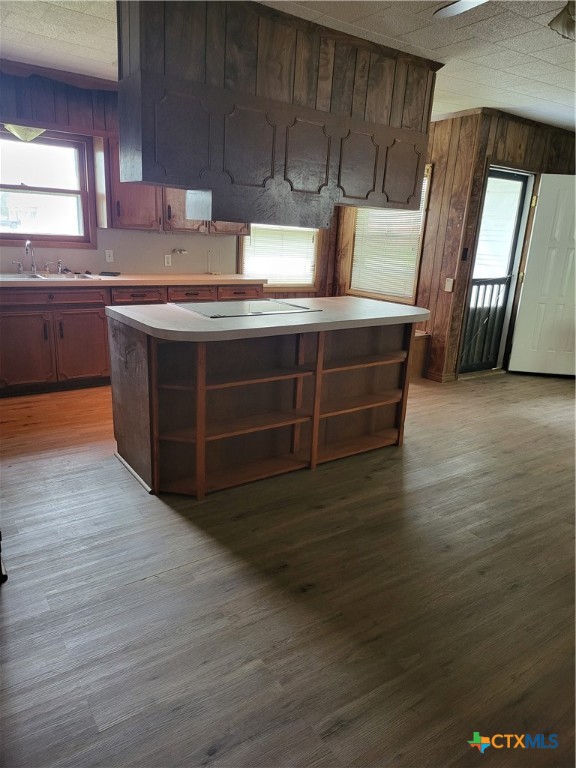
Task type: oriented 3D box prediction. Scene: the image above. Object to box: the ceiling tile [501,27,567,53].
[{"bbox_3d":[1.379,-1.934,2.998,0.308,0.021,0.308,-8,19,-33],"label":"ceiling tile"}]

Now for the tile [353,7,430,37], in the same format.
[{"bbox_3d":[0.561,-1.922,2.819,0.308,0.021,0.308,-8,19,-33],"label":"tile"}]

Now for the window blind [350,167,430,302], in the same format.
[{"bbox_3d":[1.051,-1.596,5.728,0.090,1.367,1.087,-8,19,-33],"label":"window blind"}]

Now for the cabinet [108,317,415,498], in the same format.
[{"bbox_3d":[-0.018,-0.036,3.498,2.025,0.895,0.932,-8,19,-33],"label":"cabinet"}]

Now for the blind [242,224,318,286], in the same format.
[{"bbox_3d":[-0.049,-1.714,5.965,1.094,1.371,0.090,-8,19,-33],"label":"blind"}]

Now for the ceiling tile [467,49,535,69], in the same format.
[{"bbox_3d":[1.342,-2.033,3.335,0.308,0.021,0.308,-8,19,-33],"label":"ceiling tile"}]

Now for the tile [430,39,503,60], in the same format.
[{"bbox_3d":[1.084,-1.996,3.164,0.308,0.021,0.308,-8,19,-33],"label":"tile"}]

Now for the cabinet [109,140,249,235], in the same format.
[{"bbox_3d":[-1.040,-1.811,5.015,1.406,0.742,0.326,-8,19,-33],"label":"cabinet"}]

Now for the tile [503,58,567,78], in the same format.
[{"bbox_3d":[1.599,-2.070,3.504,0.308,0.021,0.308,-8,19,-33],"label":"tile"}]

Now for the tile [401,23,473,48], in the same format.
[{"bbox_3d":[0.825,-1.960,2.994,0.308,0.021,0.308,-8,19,-33],"label":"tile"}]

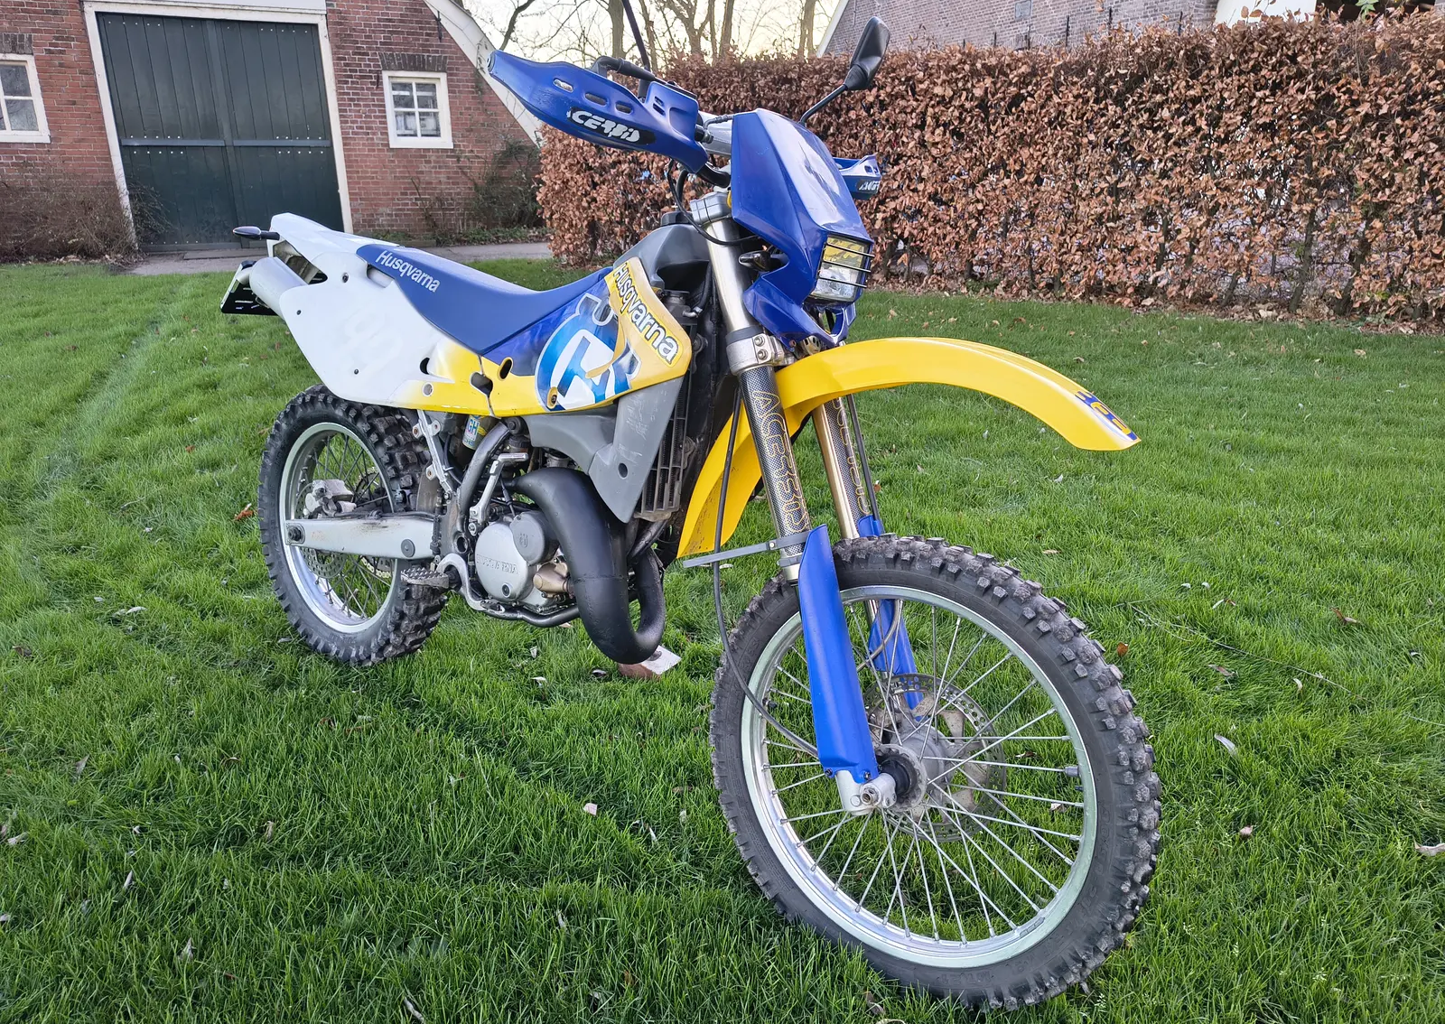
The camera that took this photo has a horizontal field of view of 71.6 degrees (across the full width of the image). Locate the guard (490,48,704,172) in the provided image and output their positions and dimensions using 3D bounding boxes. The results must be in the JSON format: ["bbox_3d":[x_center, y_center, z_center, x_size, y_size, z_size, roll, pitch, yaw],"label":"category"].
[{"bbox_3d":[-0.139,-0.508,1.251,0.300,0.120,0.110,7,13,-28],"label":"guard"}]

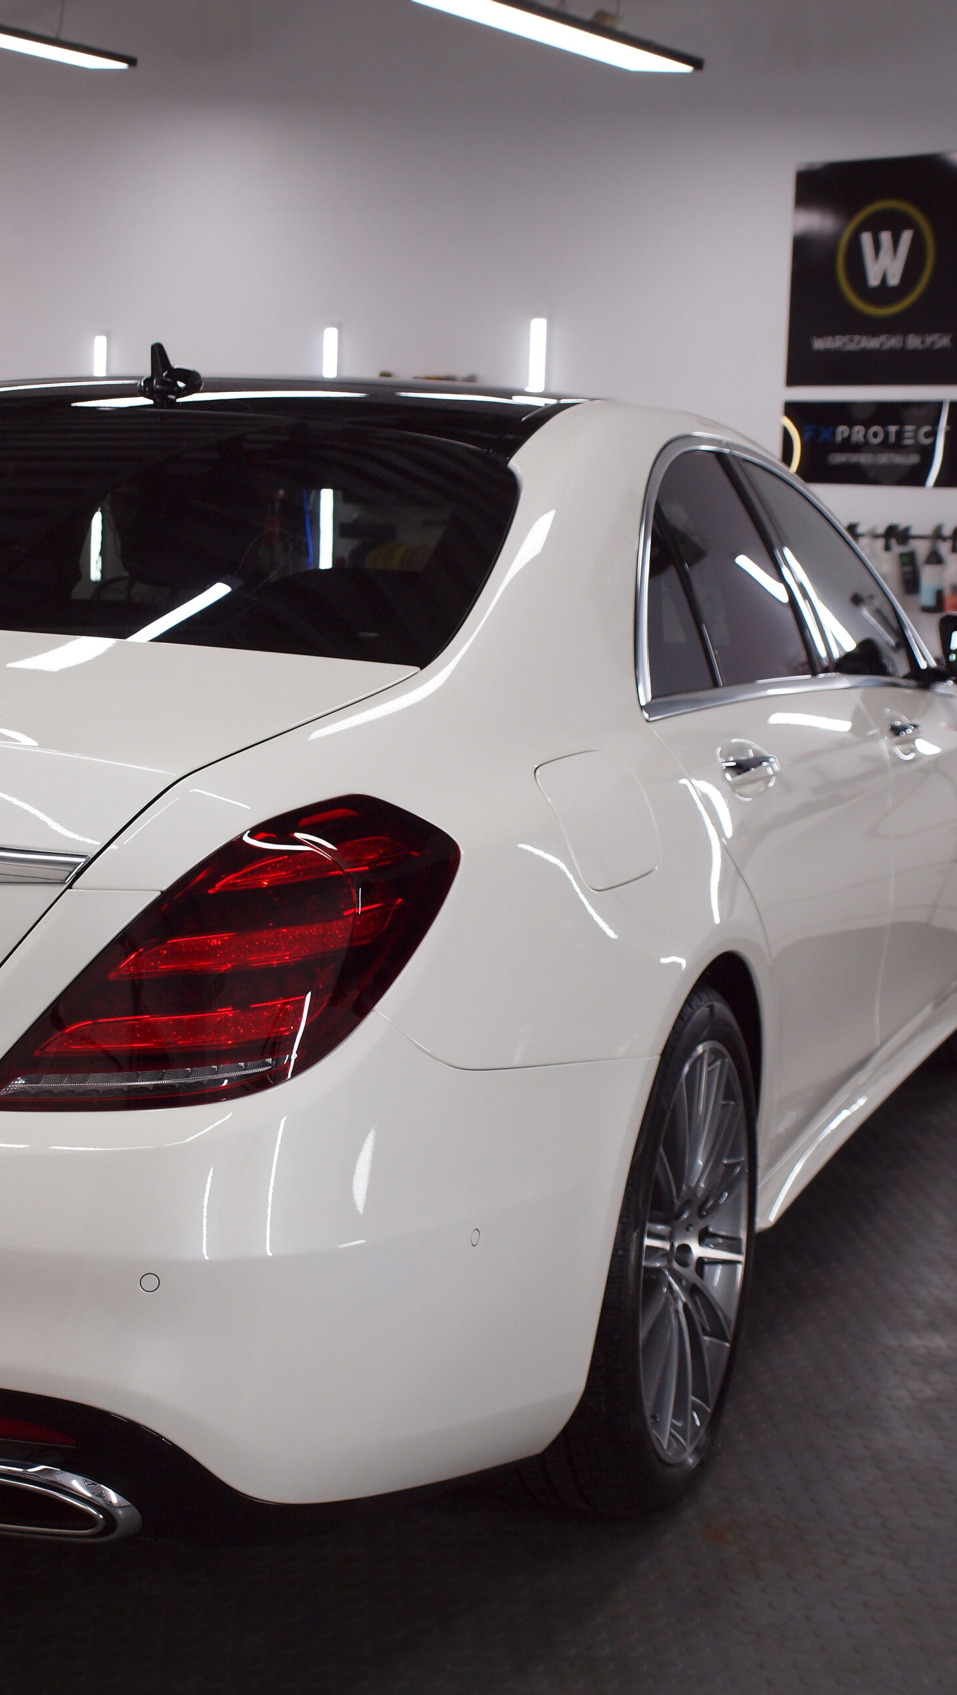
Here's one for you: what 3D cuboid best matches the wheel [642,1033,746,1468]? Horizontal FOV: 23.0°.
[{"bbox_3d":[0.192,0.513,3.078,0.220,0.550,0.550,5,8,20],"label":"wheel"}]

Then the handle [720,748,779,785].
[{"bbox_3d":[0.357,-0.104,3.071,0.045,0.045,0.205,5,8,20],"label":"handle"}]

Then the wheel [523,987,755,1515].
[{"bbox_3d":[0.168,0.511,3.087,0.270,0.700,0.700,5,8,20],"label":"wheel"}]

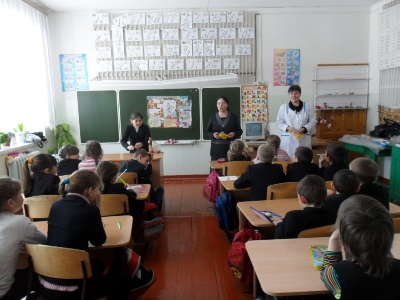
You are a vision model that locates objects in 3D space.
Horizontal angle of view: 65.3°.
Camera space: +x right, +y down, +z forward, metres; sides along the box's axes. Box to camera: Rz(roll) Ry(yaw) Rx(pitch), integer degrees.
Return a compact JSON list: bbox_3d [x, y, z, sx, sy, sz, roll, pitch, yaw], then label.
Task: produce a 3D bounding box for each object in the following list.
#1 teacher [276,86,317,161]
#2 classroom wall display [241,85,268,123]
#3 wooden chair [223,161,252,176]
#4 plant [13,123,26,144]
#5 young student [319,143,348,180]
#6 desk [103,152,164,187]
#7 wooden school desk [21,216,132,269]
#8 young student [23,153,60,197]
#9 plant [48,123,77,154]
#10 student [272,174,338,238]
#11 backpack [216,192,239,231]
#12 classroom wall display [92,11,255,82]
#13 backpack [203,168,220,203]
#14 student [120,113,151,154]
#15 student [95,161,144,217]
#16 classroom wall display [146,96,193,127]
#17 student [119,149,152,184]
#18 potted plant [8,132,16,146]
[{"bbox_3d":[1.445,-0.106,4.708,0.580,1.710,0.360,0,9,10],"label":"teacher"},{"bbox_3d":[1.045,-0.878,5.928,0.500,0.690,0.010,-2,8,-2],"label":"classroom wall display"},{"bbox_3d":[0.483,0.497,3.713,0.390,0.790,0.430,-2,8,-2],"label":"wooden chair"},{"bbox_3d":[-2.711,-0.248,4.695,0.200,0.340,0.200,-2,8,-2],"label":"plant"},{"bbox_3d":[1.306,0.438,3.178,0.390,1.010,0.560,-3,8,-14],"label":"young student"},{"bbox_3d":[-1.101,0.473,4.594,1.160,0.750,0.580,-2,9,-2],"label":"desk"},{"bbox_3d":[-1.081,0.844,2.087,1.200,0.615,0.500,-2,8,-2],"label":"wooden school desk"},{"bbox_3d":[-1.331,0.570,2.880,0.400,1.110,0.620,-1,9,6],"label":"young student"},{"bbox_3d":[-2.279,-0.222,5.146,0.450,0.600,0.400,-2,8,-2],"label":"plant"},{"bbox_3d":[0.626,0.618,2.008,0.430,1.000,0.600,-2,8,-6],"label":"student"},{"bbox_3d":[0.269,0.606,3.140,0.180,0.370,0.270,-7,10,-31],"label":"backpack"},{"bbox_3d":[-0.462,-1.843,5.602,2.930,1.250,0.060,-2,9,-2],"label":"classroom wall display"},{"bbox_3d":[0.127,0.469,4.009,0.190,0.410,0.290,-4,8,-16],"label":"backpack"},{"bbox_3d":[-0.927,0.127,4.635,0.450,1.340,0.300,-2,8,-5],"label":"student"},{"bbox_3d":[-0.719,0.558,2.842,0.420,0.960,0.570,0,8,11],"label":"student"},{"bbox_3d":[-0.560,-0.707,5.880,0.820,0.605,0.010,-2,8,-2],"label":"classroom wall display"},{"bbox_3d":[-0.633,0.469,3.339,0.420,1.000,0.560,1,9,20],"label":"student"},{"bbox_3d":[-2.540,-0.139,4.220,0.110,0.200,0.110,-2,8,-2],"label":"potted plant"}]

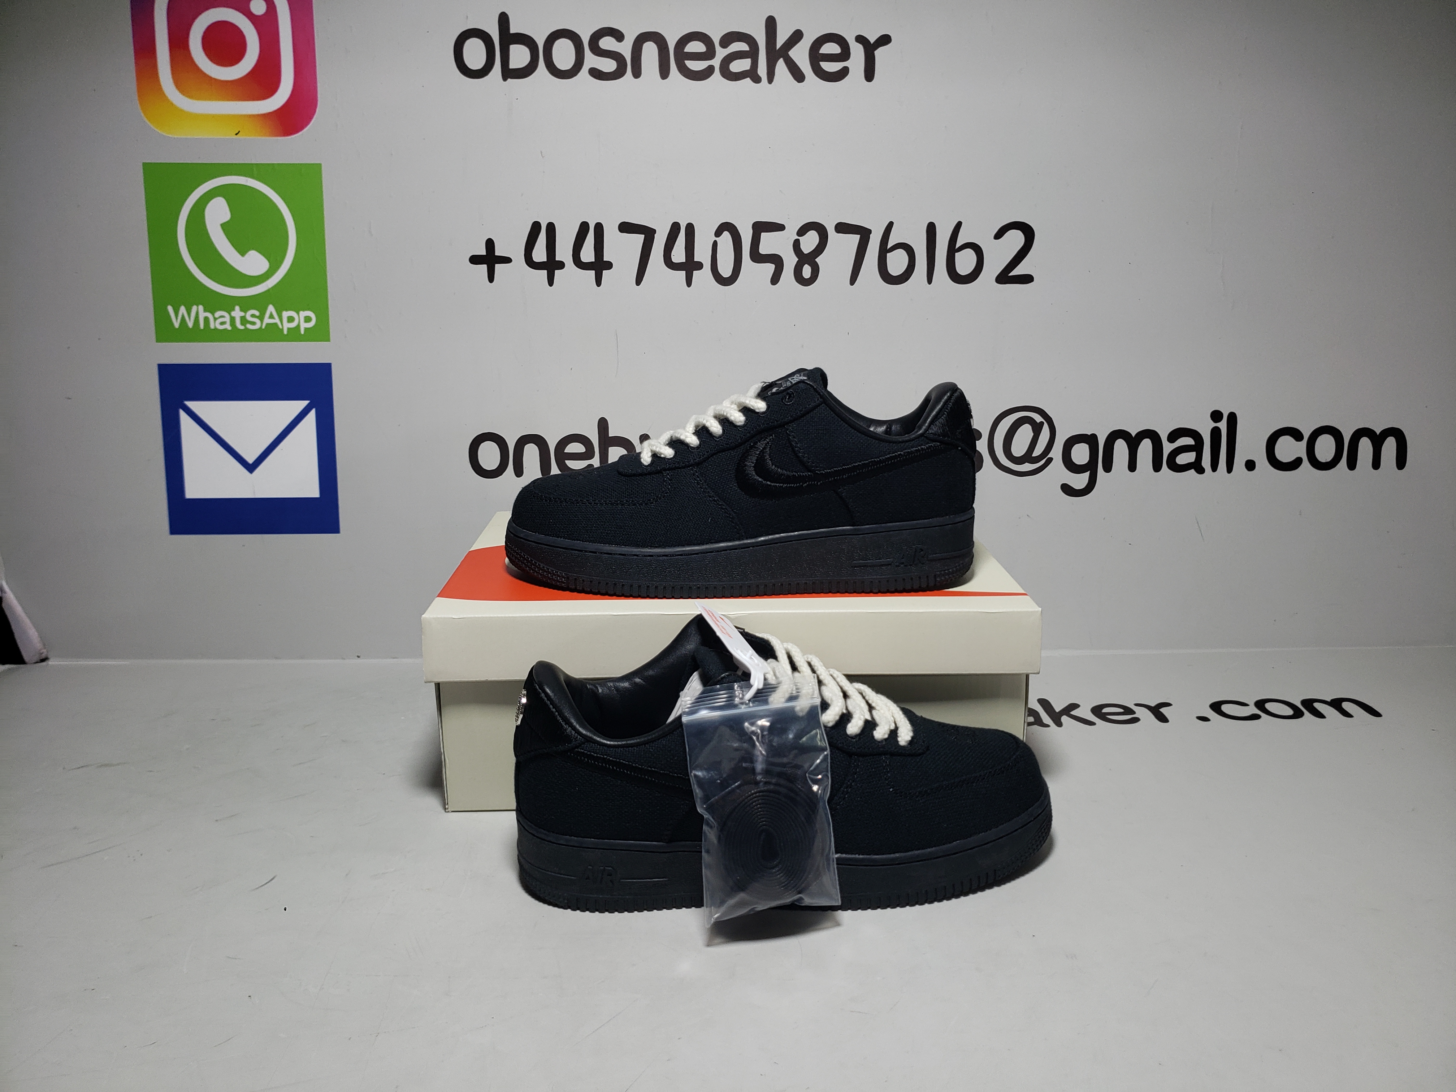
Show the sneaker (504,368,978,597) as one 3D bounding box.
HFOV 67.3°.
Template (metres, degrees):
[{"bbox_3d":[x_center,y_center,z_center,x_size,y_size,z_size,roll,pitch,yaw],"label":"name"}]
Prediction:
[{"bbox_3d":[0.008,-0.046,0.672,0.295,0.128,0.113,0,16,-1],"label":"sneaker"}]

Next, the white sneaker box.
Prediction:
[{"bbox_3d":[0.001,0.065,0.739,0.347,0.122,0.236,-1,16,-2],"label":"white sneaker box"}]

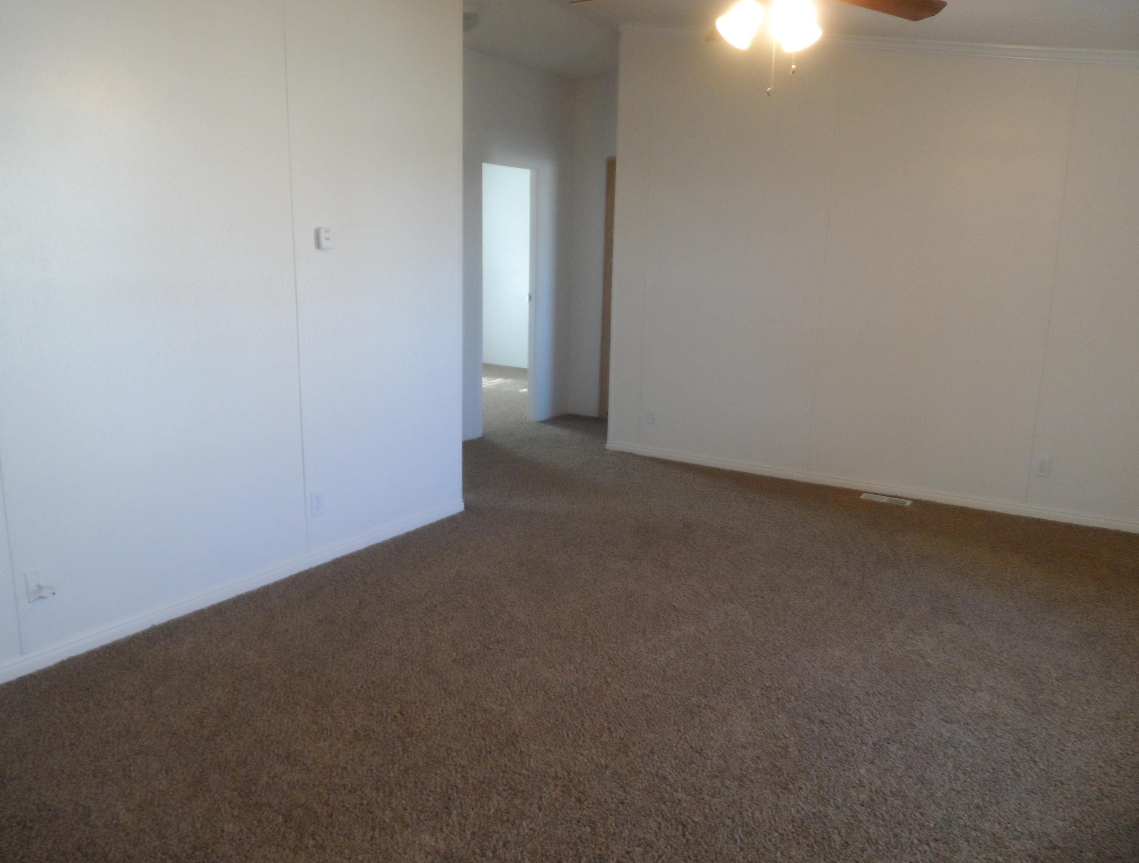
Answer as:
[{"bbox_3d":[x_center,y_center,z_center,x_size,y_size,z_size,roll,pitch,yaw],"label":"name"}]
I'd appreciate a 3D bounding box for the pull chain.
[{"bbox_3d":[0.634,-1.143,2.494,0.027,0.181,0.027,4,11,13],"label":"pull chain"}]

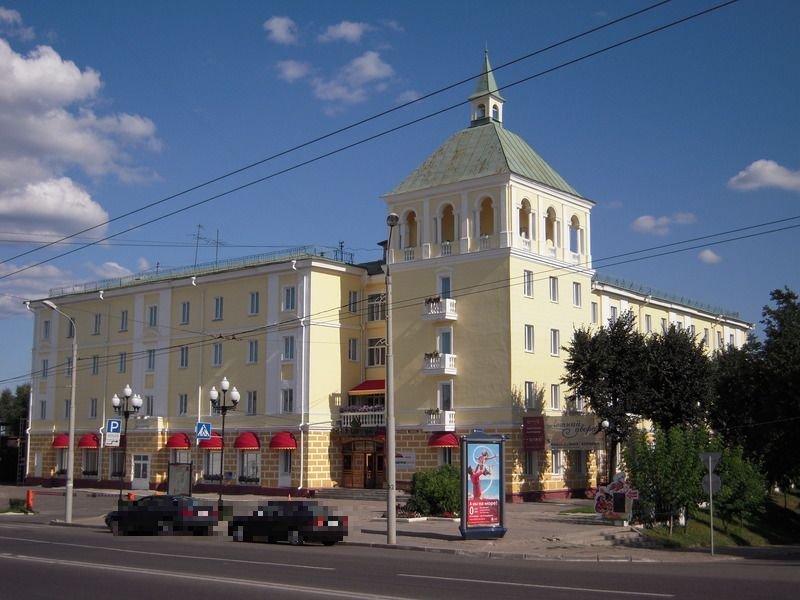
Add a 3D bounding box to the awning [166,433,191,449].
[{"bbox_3d":[-15.753,9.906,73.145,2.100,1.170,0.850,-6,-10,39],"label":"awning"}]

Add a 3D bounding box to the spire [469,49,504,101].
[{"bbox_3d":[5.772,-14.977,69.361,1.800,3.600,1.800,-6,-10,39],"label":"spire"}]

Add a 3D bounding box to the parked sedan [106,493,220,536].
[{"bbox_3d":[-8.717,7.819,37.882,4.500,1.420,1.740,-6,-10,39],"label":"parked sedan"}]

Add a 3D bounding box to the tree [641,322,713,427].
[{"bbox_3d":[17.445,7.231,67.148,4.800,11.400,4.800,-2,-9,14],"label":"tree"}]

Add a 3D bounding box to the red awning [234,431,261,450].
[{"bbox_3d":[-10.270,9.290,68.629,2.100,1.170,0.850,-6,-10,39],"label":"red awning"}]

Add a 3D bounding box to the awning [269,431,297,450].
[{"bbox_3d":[-7.965,9.353,69.276,2.224,1.195,0.950,-6,-11,39],"label":"awning"}]

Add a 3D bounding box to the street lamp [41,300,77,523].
[{"bbox_3d":[-13.986,4.558,42.131,0.350,8.900,1.900,-5,-10,33],"label":"street lamp"}]

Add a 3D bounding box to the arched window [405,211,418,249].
[{"bbox_3d":[0.871,-4.484,66.115,1.100,2.500,0.400,-6,-10,39],"label":"arched window"}]

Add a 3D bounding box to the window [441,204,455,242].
[{"bbox_3d":[3.123,-4.810,65.710,1.022,2.447,0.350,-6,-11,39],"label":"window"}]

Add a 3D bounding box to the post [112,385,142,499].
[{"bbox_3d":[-13.778,7.463,52.472,1.450,6.250,1.450,3,-9,-14],"label":"post"}]

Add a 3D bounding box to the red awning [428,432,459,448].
[{"bbox_3d":[2.616,8.925,66.444,2.150,1.000,1.000,-6,-11,39],"label":"red awning"}]

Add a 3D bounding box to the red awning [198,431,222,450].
[{"bbox_3d":[-13.061,9.603,70.928,2.100,1.170,0.850,-6,-10,39],"label":"red awning"}]

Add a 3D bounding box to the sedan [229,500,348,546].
[{"bbox_3d":[-4.053,7.991,37.426,4.500,1.410,1.730,-7,-11,41],"label":"sedan"}]

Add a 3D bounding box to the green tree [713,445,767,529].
[{"bbox_3d":[13.222,7.372,40.835,2.069,3.286,2.069,-2,-9,18],"label":"green tree"}]

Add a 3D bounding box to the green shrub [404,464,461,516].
[{"bbox_3d":[1.738,8.883,48.684,2.900,2.360,2.600,1,-8,0],"label":"green shrub"}]

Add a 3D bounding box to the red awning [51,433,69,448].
[{"bbox_3d":[-26.864,11.155,82.298,2.100,1.170,0.850,-6,-10,39],"label":"red awning"}]

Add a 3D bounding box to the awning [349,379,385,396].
[{"bbox_3d":[-1.514,5.672,68.039,3.600,1.000,1.400,-6,-10,39],"label":"awning"}]

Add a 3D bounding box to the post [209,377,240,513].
[{"bbox_3d":[-8.941,7.280,52.268,1.444,6.869,1.444,2,-8,-9],"label":"post"}]

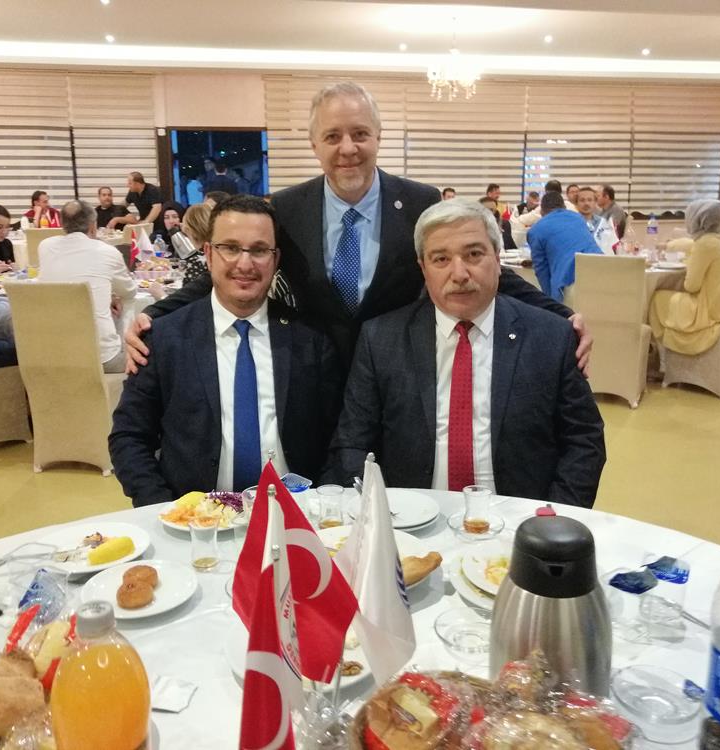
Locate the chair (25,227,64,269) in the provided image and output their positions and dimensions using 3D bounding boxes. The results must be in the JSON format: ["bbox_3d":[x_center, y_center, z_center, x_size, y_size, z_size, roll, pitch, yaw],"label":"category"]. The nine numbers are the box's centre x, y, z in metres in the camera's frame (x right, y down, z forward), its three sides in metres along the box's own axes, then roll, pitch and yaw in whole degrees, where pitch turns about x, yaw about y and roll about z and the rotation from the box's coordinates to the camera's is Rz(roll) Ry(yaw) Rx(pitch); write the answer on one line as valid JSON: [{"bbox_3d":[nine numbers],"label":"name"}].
[{"bbox_3d":[-3.202,-1.040,8.132,0.440,0.940,0.550,-2,14,-6],"label":"chair"}]

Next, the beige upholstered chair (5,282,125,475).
[{"bbox_3d":[-1.386,-0.025,3.921,0.440,0.940,0.550,2,14,9],"label":"beige upholstered chair"}]

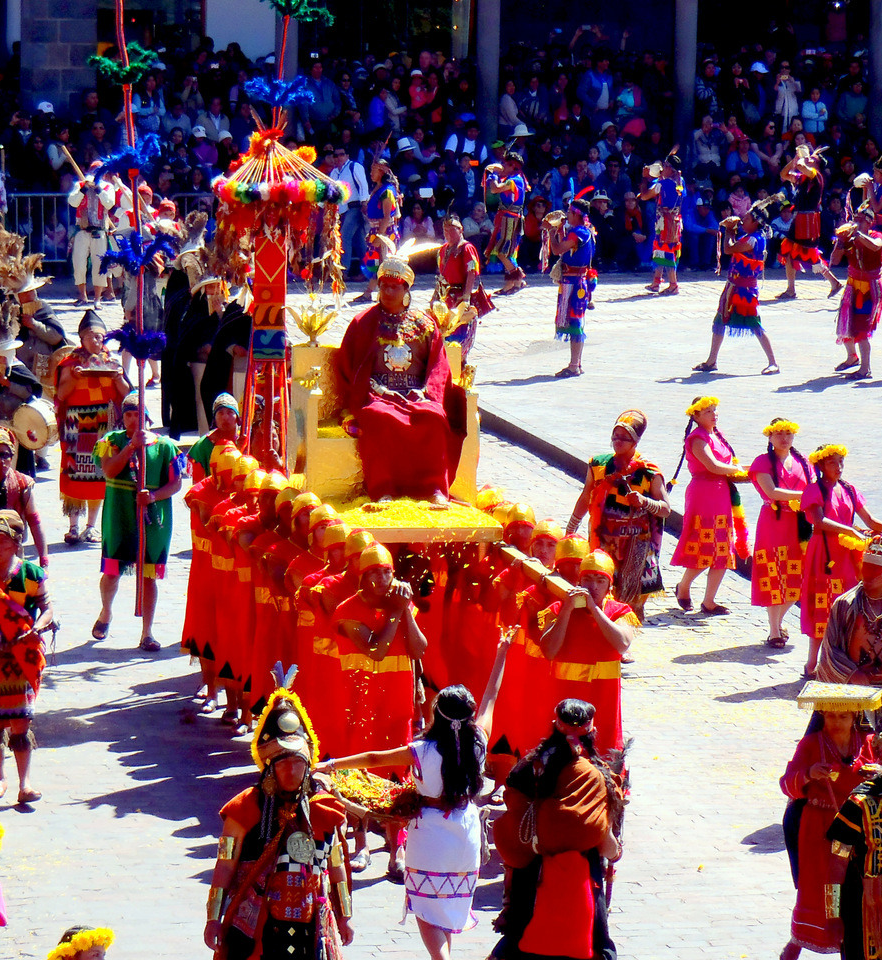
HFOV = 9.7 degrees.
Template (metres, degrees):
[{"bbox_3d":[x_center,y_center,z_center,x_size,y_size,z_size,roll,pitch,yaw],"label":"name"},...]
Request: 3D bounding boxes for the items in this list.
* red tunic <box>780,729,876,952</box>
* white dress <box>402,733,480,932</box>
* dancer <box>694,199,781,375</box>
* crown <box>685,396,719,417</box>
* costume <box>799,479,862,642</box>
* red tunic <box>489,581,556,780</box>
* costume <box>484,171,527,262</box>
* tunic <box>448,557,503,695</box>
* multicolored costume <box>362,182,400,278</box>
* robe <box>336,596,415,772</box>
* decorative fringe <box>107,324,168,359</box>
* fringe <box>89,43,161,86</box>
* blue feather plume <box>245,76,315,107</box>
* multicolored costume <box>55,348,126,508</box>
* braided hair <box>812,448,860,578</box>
[{"bbox_3d":[1.831,1.699,24.400,0.460,1.060,0.360,-1,7,-8],"label":"red tunic"},{"bbox_3d":[0.007,1.655,24.100,0.370,0.920,0.290,0,7,0],"label":"white dress"},{"bbox_3d":[3.007,-1.962,52.500,0.880,1.790,0.520,0,7,0],"label":"dancer"},{"bbox_3d":[1.904,-0.535,37.700,0.240,0.120,0.240,-11,7,1],"label":"crown"},{"bbox_3d":[2.580,0.538,34.200,0.420,1.050,0.350,-3,8,-24],"label":"costume"},{"bbox_3d":[0.541,1.114,28.750,0.480,1.100,0.360,-2,8,-12],"label":"red tunic"},{"bbox_3d":[0.774,-3.115,61.200,0.420,1.060,0.440,-2,8,-21],"label":"costume"},{"bbox_3d":[0.225,0.898,31.100,0.460,1.130,0.360,-2,8,-13],"label":"tunic"},{"bbox_3d":[-0.699,-2.942,60.800,0.400,1.130,0.460,-2,8,-12],"label":"multicolored costume"},{"bbox_3d":[-0.346,1.120,27.800,0.460,1.060,0.340,-1,7,-10],"label":"robe"},{"bbox_3d":[-2.119,-0.954,35.900,0.410,0.240,0.380,0,7,0],"label":"decorative fringe"},{"bbox_3d":[-2.139,-2.817,35.100,0.490,0.300,0.440,0,7,0],"label":"fringe"},{"bbox_3d":[-1.094,-2.649,35.300,0.480,0.210,0.420,0,7,0],"label":"blue feather plume"},{"bbox_3d":[-2.795,-0.404,41.400,0.540,1.320,0.380,-1,8,-10],"label":"multicolored costume"},{"bbox_3d":[2.644,0.204,34.700,0.280,0.840,0.240,-4,9,-33],"label":"braided hair"}]

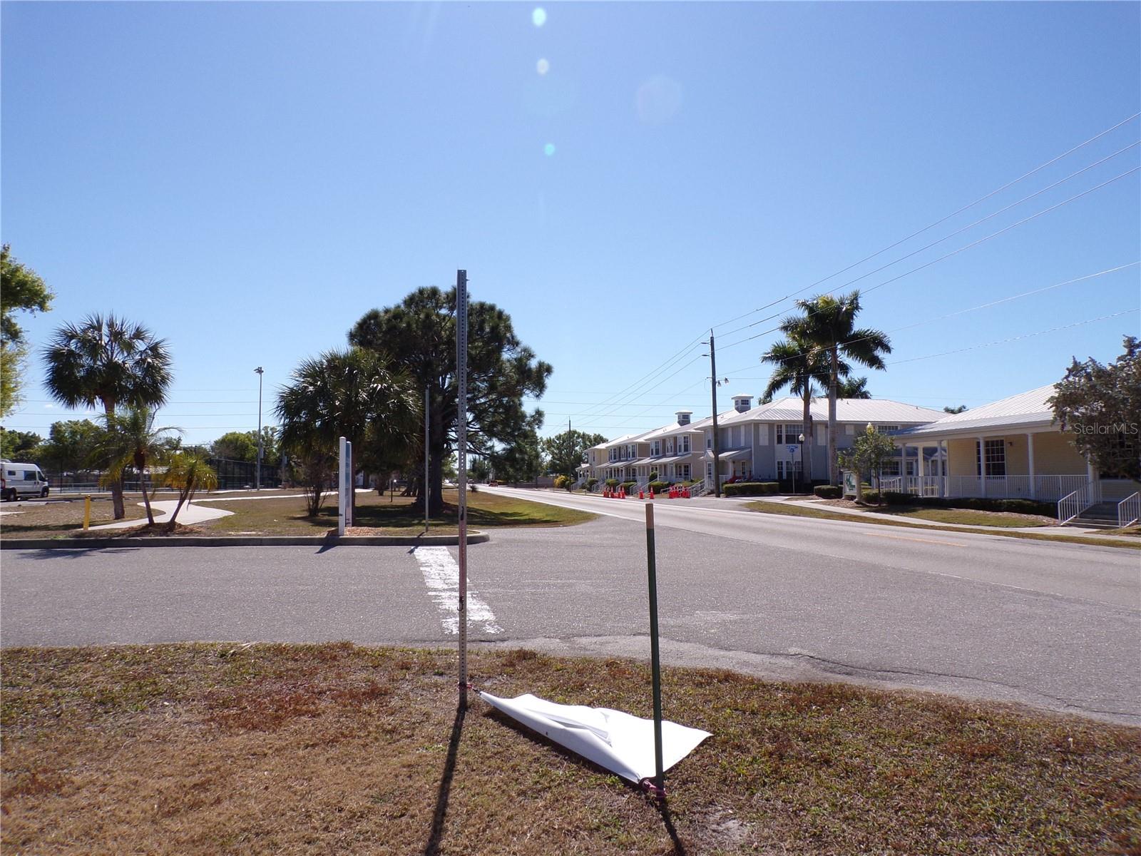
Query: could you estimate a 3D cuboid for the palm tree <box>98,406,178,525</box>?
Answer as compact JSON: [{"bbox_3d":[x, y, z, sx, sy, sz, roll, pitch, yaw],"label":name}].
[{"bbox_3d":[-13.664,1.159,24.978,2.500,3.710,2.400,0,-4,0],"label":"palm tree"}]

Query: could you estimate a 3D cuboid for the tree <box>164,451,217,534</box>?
[{"bbox_3d":[-8.554,1.417,17.747,1.270,1.770,1.250,0,-3,0],"label":"tree"}]

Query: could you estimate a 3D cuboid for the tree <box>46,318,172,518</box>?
[{"bbox_3d":[-14.052,-0.367,23.866,3.850,6.130,3.800,0,-3,0],"label":"tree"}]

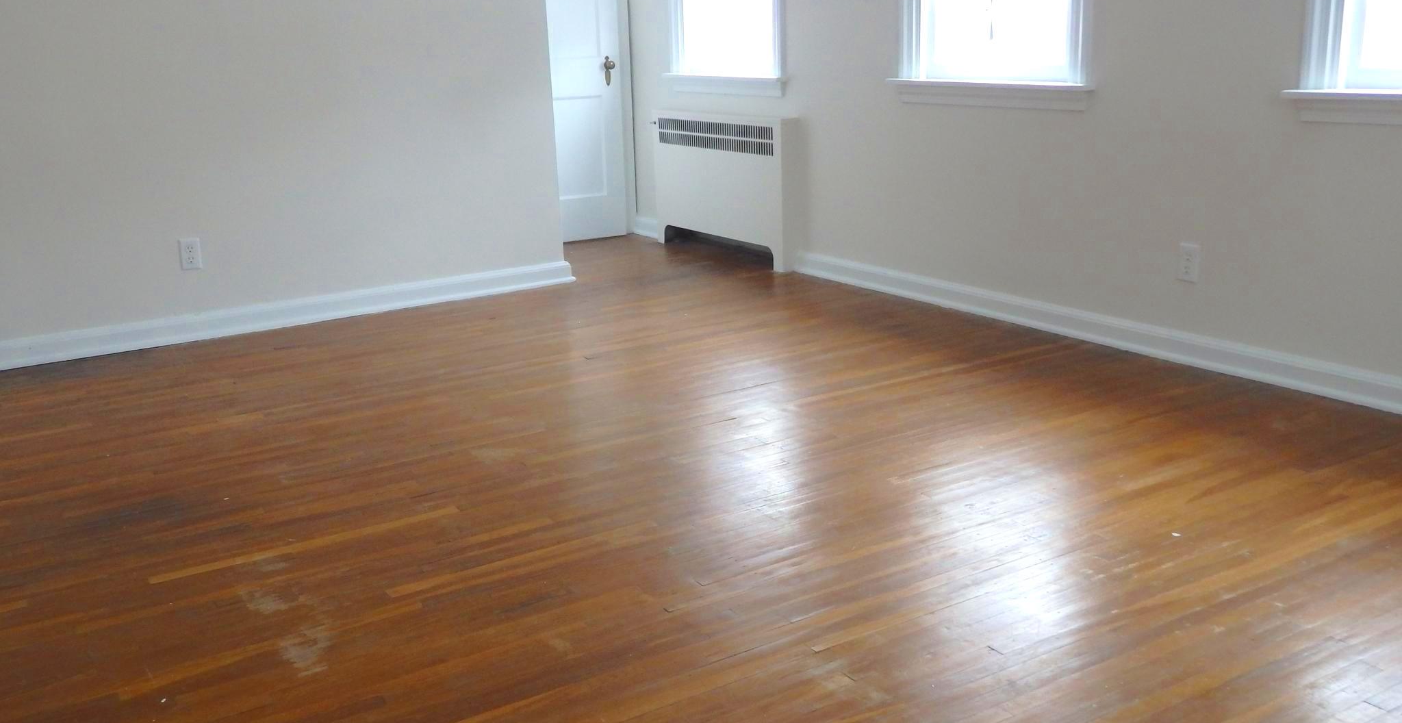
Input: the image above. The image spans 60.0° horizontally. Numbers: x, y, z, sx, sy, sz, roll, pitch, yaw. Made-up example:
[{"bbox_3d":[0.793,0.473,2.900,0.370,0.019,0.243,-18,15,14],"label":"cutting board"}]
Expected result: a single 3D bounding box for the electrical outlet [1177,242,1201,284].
[{"bbox_3d":[1.480,-0.297,3.696,0.012,0.115,0.071,-11,18,-31],"label":"electrical outlet"}]

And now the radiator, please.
[{"bbox_3d":[0.108,-0.828,5.722,0.106,0.662,1.066,-11,18,-31],"label":"radiator"}]

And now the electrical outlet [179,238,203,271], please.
[{"bbox_3d":[-1.873,-0.392,4.466,0.071,0.115,0.012,-11,18,-31],"label":"electrical outlet"}]

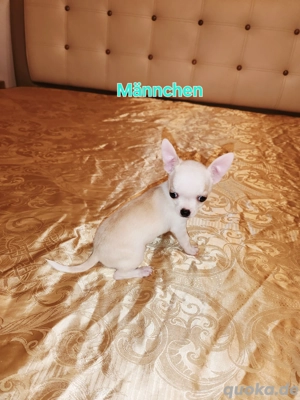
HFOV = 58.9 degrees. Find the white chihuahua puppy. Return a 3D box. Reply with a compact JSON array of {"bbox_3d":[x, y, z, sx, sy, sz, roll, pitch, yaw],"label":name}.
[{"bbox_3d":[-0.029,0.020,0.499,0.322,0.224,0.125,-10,39,-20],"label":"white chihuahua puppy"}]

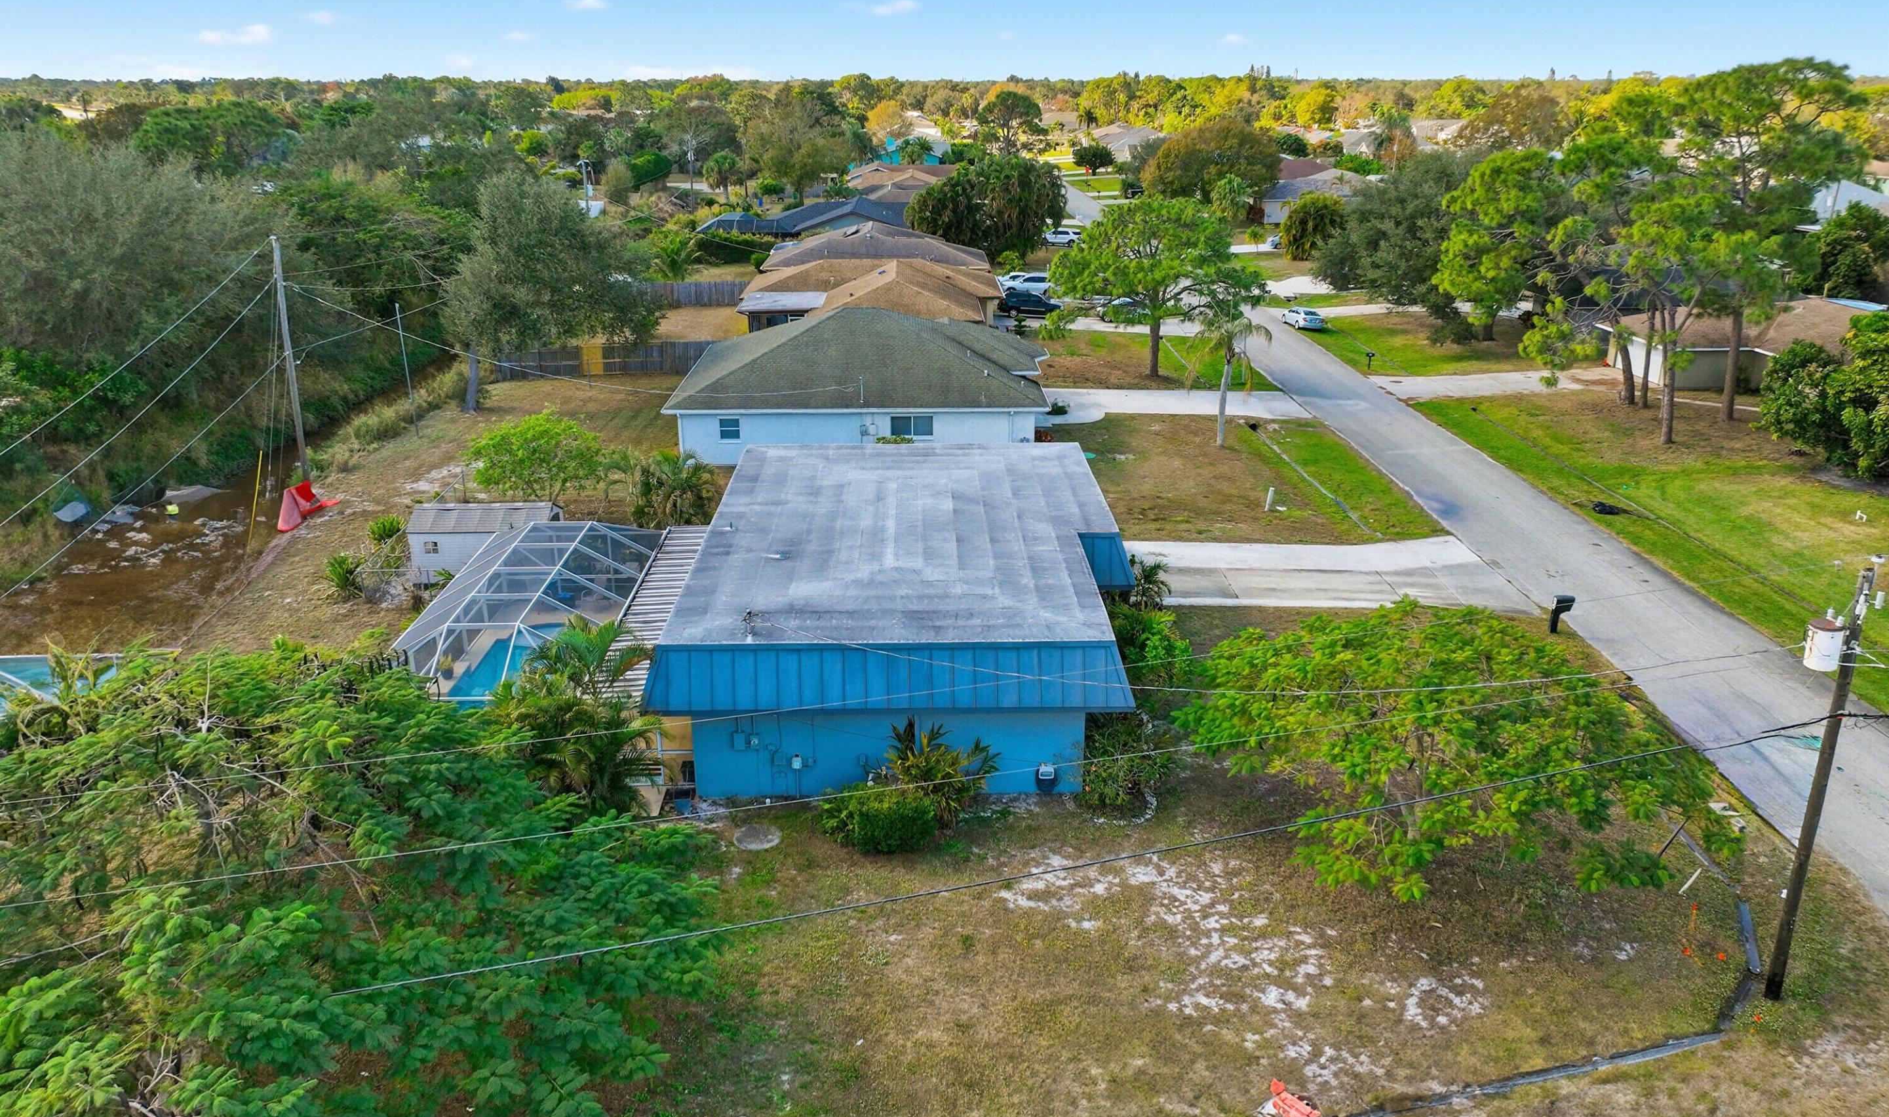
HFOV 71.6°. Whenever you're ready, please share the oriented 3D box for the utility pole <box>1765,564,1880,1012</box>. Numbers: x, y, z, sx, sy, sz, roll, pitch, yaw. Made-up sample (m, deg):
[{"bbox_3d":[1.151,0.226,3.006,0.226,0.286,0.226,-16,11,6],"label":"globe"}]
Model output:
[{"bbox_3d":[15.241,4.167,23.007,1.150,8.729,0.650,-2,20,1],"label":"utility pole"}]

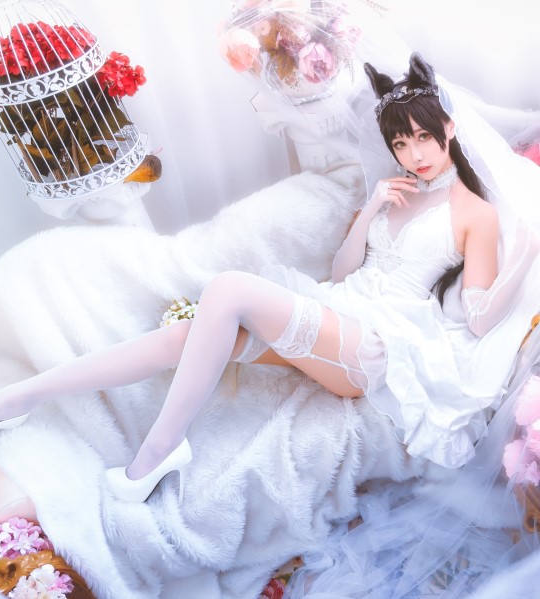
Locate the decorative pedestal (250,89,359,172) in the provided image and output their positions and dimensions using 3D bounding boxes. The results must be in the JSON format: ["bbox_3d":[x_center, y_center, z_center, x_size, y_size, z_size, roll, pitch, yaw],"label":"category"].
[{"bbox_3d":[0.195,-0.285,2.310,0.260,0.780,0.260,10,49,30],"label":"decorative pedestal"}]

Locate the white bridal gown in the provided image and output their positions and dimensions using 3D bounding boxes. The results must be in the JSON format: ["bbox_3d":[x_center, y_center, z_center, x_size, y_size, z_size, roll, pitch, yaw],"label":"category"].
[{"bbox_3d":[0.280,0.030,1.670,0.560,0.550,0.420,8,40,12],"label":"white bridal gown"}]

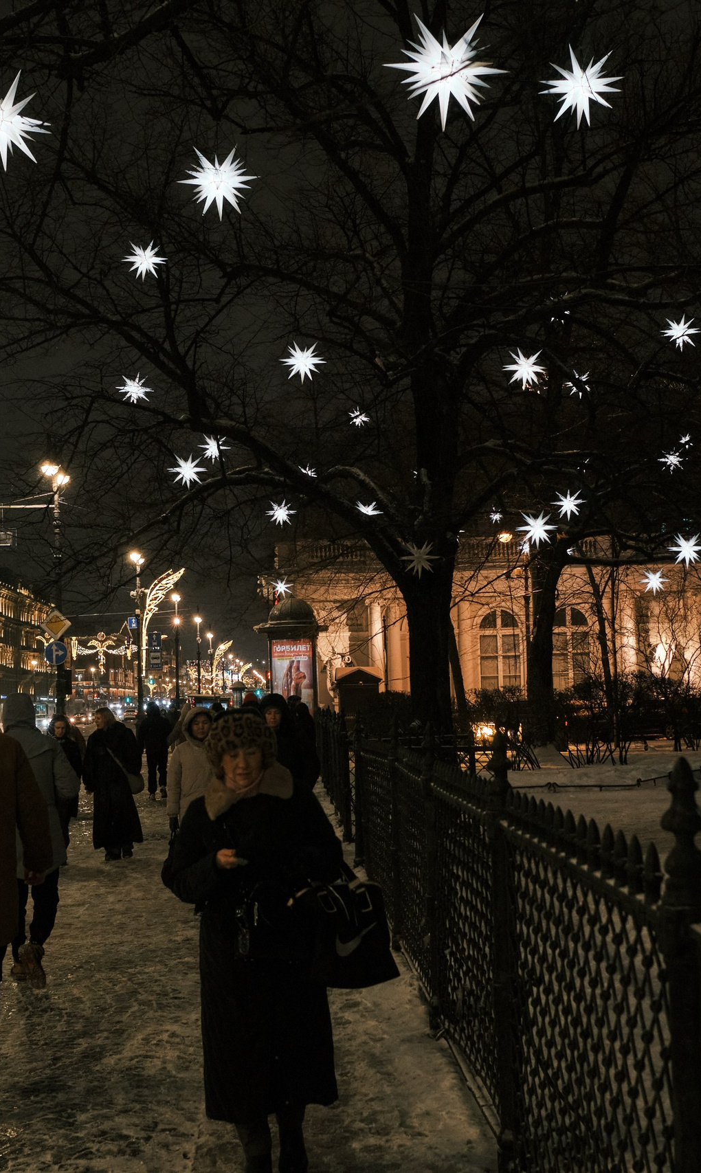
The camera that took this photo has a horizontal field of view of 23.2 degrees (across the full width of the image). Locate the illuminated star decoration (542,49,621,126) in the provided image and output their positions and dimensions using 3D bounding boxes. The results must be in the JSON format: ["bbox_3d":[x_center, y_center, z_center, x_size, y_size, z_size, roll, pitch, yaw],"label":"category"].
[{"bbox_3d":[1.912,-4.139,14.200,0.660,0.630,0.640,-2,-4,8],"label":"illuminated star decoration"}]

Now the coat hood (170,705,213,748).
[{"bbox_3d":[-1.135,1.029,12.500,0.270,0.290,0.270,0,-4,-9],"label":"coat hood"}]

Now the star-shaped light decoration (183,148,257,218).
[{"bbox_3d":[-1.187,-3.612,15.300,0.660,0.630,0.640,-1,-4,-4],"label":"star-shaped light decoration"}]

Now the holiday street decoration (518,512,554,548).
[{"bbox_3d":[3.377,-1.005,30.900,0.660,0.630,0.640,-1,-4,6],"label":"holiday street decoration"}]

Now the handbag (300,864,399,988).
[{"bbox_3d":[-0.007,1.113,5.600,0.370,0.370,0.180,2,-5,-41],"label":"handbag"}]

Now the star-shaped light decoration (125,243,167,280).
[{"bbox_3d":[-3.665,-5.805,30.500,0.690,0.690,0.690,-1,-4,0],"label":"star-shaped light decoration"}]

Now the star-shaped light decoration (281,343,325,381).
[{"bbox_3d":[-0.801,-3.847,29.300,0.700,0.700,0.700,-1,-4,0],"label":"star-shaped light decoration"}]

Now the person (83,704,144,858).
[{"bbox_3d":[-2.594,2.168,18.877,0.580,1.630,0.420,-2,-4,6],"label":"person"}]

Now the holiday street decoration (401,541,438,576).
[{"bbox_3d":[1.258,-0.498,31.000,0.670,0.670,0.670,-1,-4,0],"label":"holiday street decoration"}]

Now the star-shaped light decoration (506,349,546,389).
[{"bbox_3d":[3.082,-3.844,30.200,0.690,0.690,0.690,-1,-4,0],"label":"star-shaped light decoration"}]

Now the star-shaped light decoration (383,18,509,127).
[{"bbox_3d":[0.517,-2.827,9.400,0.660,0.630,0.640,-1,-4,3],"label":"star-shaped light decoration"}]

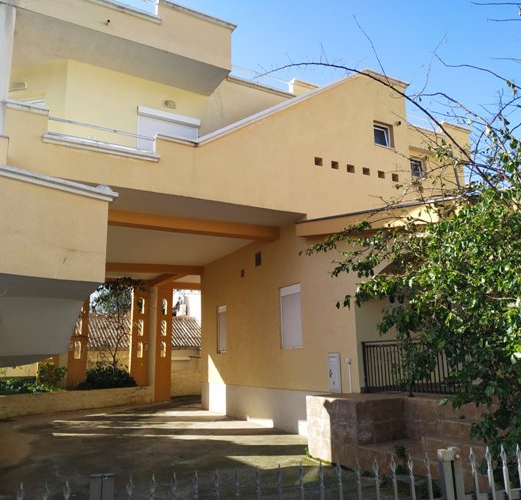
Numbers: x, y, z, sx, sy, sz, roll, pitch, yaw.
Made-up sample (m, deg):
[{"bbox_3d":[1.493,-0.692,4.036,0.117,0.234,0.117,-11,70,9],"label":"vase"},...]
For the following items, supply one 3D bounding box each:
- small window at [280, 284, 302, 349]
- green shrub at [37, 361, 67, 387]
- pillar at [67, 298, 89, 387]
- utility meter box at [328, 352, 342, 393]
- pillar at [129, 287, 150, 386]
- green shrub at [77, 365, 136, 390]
[{"bbox_3d":[0.664,1.376,9.504,0.130,1.274,0.771,5,-15,-29],"label":"small window"},{"bbox_3d":[-6.427,3.844,14.315,0.842,0.795,0.857,5,-15,-29],"label":"green shrub"},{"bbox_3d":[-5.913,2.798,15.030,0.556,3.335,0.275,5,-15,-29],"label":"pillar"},{"bbox_3d":[1.338,2.162,8.130,0.130,0.669,0.307,5,-15,-29],"label":"utility meter box"},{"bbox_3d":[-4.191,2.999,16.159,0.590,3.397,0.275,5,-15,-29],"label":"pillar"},{"bbox_3d":[-5.030,4.187,15.222,1.835,0.749,0.918,5,-15,-29],"label":"green shrub"}]

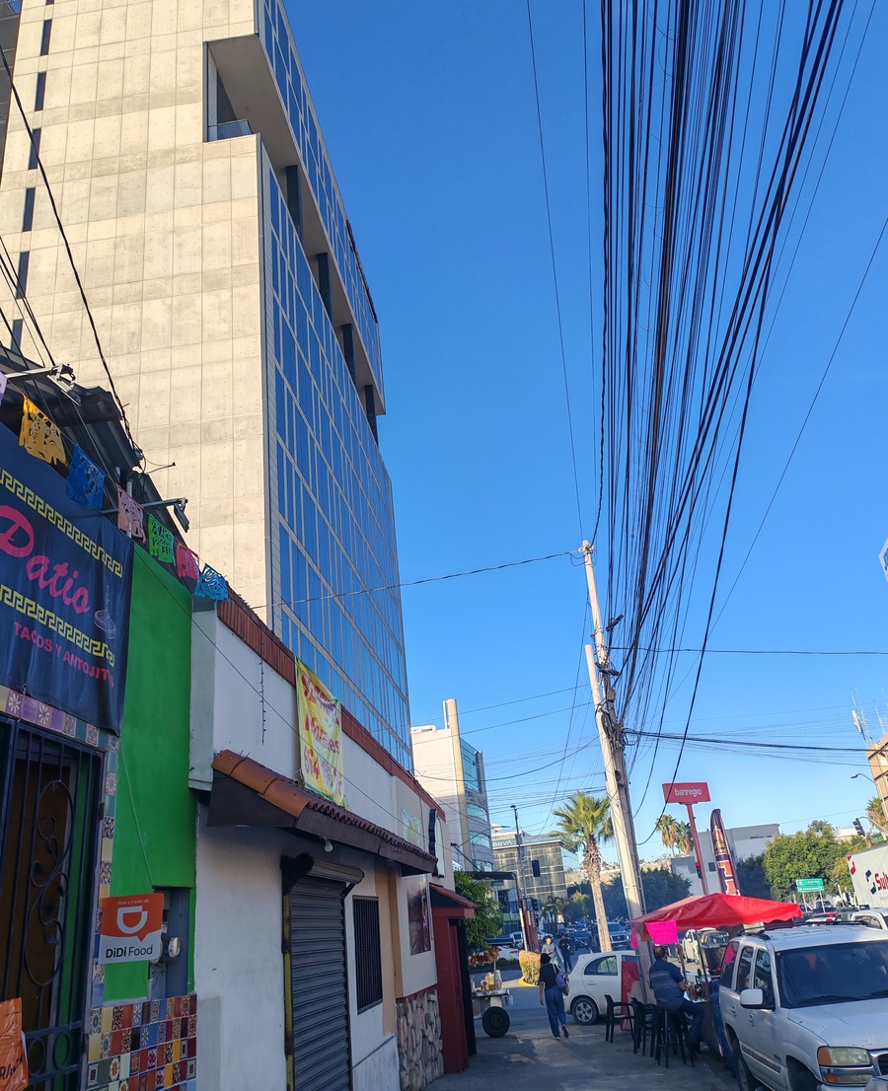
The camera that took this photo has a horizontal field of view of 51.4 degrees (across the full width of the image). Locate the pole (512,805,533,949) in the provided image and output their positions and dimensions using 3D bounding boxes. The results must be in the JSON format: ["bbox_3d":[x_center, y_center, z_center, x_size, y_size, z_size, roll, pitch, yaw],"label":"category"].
[{"bbox_3d":[5.111,21.800,60.339,0.350,9.500,0.350,-8,-23,4],"label":"pole"}]

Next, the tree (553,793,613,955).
[{"bbox_3d":[6.369,14.257,39.432,2.550,7.400,2.550,-8,-23,4],"label":"tree"}]

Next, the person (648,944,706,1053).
[{"bbox_3d":[3.481,6.723,13.739,0.700,1.420,0.500,4,-24,-22],"label":"person"}]

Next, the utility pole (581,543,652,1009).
[{"bbox_3d":[3.701,4.676,19.909,0.450,10.390,0.450,-6,-23,5],"label":"utility pole"}]

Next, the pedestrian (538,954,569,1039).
[{"bbox_3d":[2.293,9.561,19.678,0.520,1.600,0.500,-8,-23,5],"label":"pedestrian"}]

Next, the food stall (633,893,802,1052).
[{"bbox_3d":[4.046,6.391,13.604,2.150,2.280,2.150,-8,-23,4],"label":"food stall"}]

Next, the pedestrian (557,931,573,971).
[{"bbox_3d":[5.696,18.746,42.562,0.500,1.680,0.380,-12,-23,14],"label":"pedestrian"}]

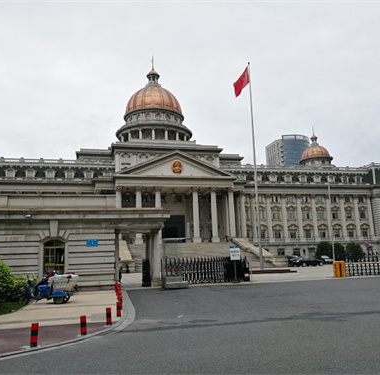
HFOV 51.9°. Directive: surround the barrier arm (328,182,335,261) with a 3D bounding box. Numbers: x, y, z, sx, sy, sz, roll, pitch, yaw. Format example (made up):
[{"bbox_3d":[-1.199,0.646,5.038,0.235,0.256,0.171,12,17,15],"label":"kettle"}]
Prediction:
[{"bbox_3d":[9.745,2.330,26.822,0.110,5.460,0.090,1,-11,-11],"label":"barrier arm"}]

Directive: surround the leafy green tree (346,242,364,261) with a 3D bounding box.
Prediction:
[{"bbox_3d":[36.495,14.179,86.000,3.950,4.000,3.950,-2,-10,0],"label":"leafy green tree"}]

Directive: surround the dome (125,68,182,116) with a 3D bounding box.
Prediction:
[{"bbox_3d":[-10.676,-28.444,116.744,17.288,15.508,17.288,0,-11,-14],"label":"dome"}]

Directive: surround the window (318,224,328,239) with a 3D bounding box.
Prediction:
[{"bbox_3d":[33.434,10.923,97.661,2.609,3.663,0.450,0,-11,-14],"label":"window"}]

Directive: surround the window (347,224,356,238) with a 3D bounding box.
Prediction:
[{"bbox_3d":[41.218,11.132,99.527,2.710,3.732,0.450,0,-11,-14],"label":"window"}]

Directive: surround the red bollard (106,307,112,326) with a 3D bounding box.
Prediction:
[{"bbox_3d":[-2.038,3.271,9.862,0.128,0.431,0.128,0,-11,-14],"label":"red bollard"}]

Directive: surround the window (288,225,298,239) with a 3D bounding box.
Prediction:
[{"bbox_3d":[23.681,10.113,89.233,2.300,3.400,0.400,1,-11,-13],"label":"window"}]

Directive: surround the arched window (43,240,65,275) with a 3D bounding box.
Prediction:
[{"bbox_3d":[-7.418,3.837,21.377,1.200,1.980,0.250,0,-10,-9],"label":"arched window"}]

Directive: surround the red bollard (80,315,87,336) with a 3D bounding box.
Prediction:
[{"bbox_3d":[-2.459,3.212,9.056,0.148,0.417,0.148,-2,-10,0],"label":"red bollard"}]

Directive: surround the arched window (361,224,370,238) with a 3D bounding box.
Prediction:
[{"bbox_3d":[45.223,11.239,100.488,2.763,3.768,0.450,0,-11,-14],"label":"arched window"}]

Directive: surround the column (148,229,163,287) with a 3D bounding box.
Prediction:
[{"bbox_3d":[-1.895,4.066,22.400,0.630,3.320,0.630,0,-10,-9],"label":"column"}]

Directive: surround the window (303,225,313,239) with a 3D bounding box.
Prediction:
[{"bbox_3d":[27.239,10.157,90.027,2.300,3.400,0.400,1,-11,-13],"label":"window"}]

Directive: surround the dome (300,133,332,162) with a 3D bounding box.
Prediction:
[{"bbox_3d":[40.300,-12.918,124.074,9.835,9.284,9.835,0,-11,-14],"label":"dome"}]

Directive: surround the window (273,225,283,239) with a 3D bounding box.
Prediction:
[{"bbox_3d":[21.260,10.597,94.742,2.456,3.556,0.450,0,-11,-14],"label":"window"}]

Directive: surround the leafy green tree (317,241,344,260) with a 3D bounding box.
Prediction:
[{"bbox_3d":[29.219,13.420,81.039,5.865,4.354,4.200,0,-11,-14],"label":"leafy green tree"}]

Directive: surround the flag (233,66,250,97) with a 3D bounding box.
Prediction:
[{"bbox_3d":[5.641,-11.477,42.437,1.919,3.602,0.700,0,-11,-14],"label":"flag"}]

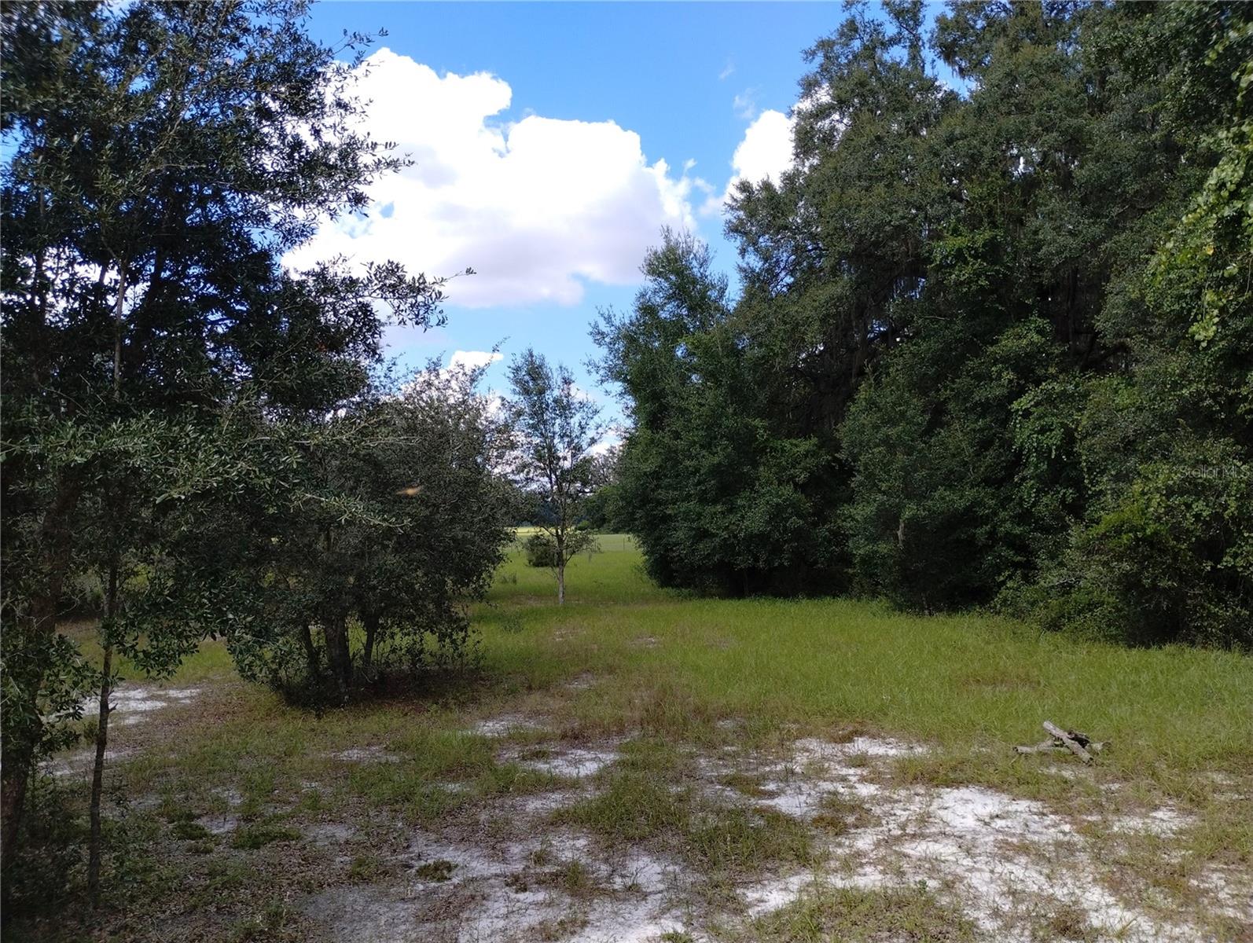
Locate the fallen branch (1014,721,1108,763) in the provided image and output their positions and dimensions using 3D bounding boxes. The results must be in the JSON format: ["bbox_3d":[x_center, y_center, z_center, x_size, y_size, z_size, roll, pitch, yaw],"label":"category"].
[{"bbox_3d":[4.667,2.905,10.939,0.980,0.280,0.660,0,-3,0],"label":"fallen branch"}]

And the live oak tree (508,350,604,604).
[{"bbox_3d":[-2.162,0.112,31.101,2.900,7.800,2.800,0,-3,0],"label":"live oak tree"}]

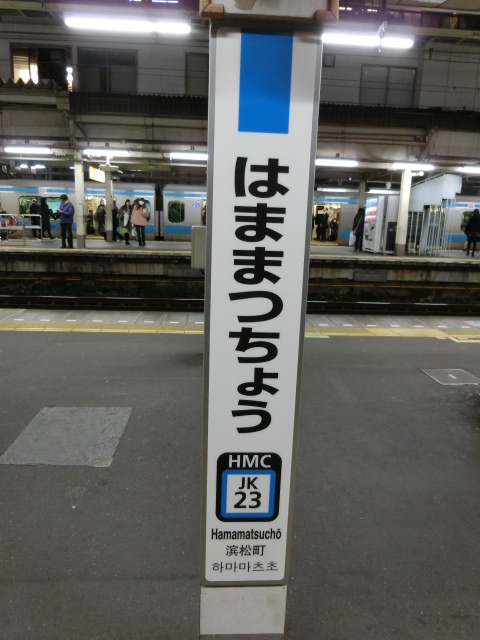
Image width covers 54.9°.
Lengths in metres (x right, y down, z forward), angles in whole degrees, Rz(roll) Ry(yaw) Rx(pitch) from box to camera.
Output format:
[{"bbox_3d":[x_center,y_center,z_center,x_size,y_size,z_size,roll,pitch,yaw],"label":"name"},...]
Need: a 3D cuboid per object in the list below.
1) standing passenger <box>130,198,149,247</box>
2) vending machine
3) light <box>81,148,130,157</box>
[{"bbox_3d":[-3.574,-3.435,16.324,0.560,1.620,0.400,0,13,-6],"label":"standing passenger"},{"bbox_3d":[4.827,-3.213,15.737,0.700,1.860,1.150,1,13,-4],"label":"vending machine"},{"bbox_3d":[-3.632,-4.549,12.582,1.250,0.130,0.160,1,13,-4],"label":"light"}]

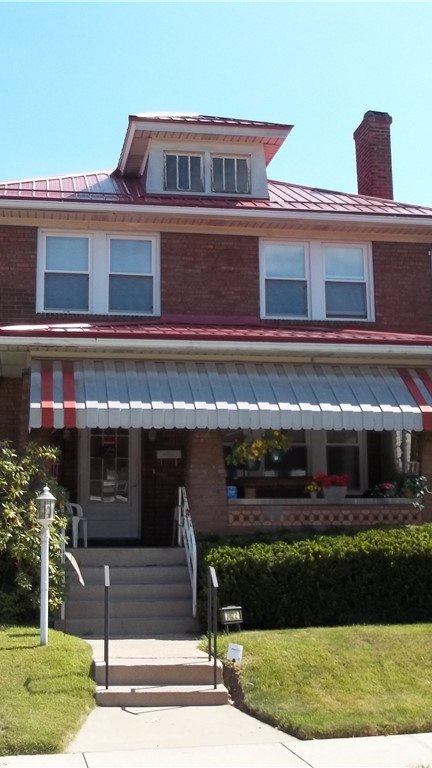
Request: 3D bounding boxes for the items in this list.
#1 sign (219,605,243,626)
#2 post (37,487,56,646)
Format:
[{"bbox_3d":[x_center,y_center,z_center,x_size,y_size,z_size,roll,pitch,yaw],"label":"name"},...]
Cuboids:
[{"bbox_3d":[0.174,2.536,10.731,0.205,0.205,0.110,2,-9,-20],"label":"sign"},{"bbox_3d":[-1.790,1.912,10.281,0.205,1.647,0.205,1,-9,-11],"label":"post"}]

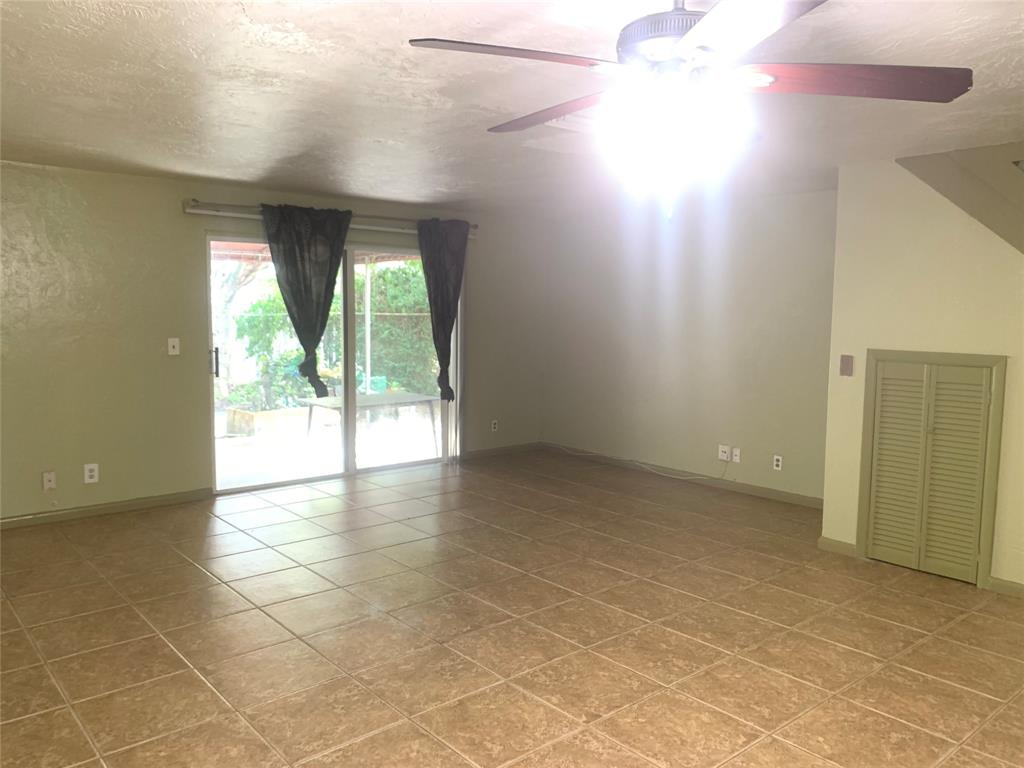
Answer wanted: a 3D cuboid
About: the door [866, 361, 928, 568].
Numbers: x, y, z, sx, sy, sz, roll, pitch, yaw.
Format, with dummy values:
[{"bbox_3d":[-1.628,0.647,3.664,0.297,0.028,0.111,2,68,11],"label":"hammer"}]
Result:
[{"bbox_3d":[2.288,0.477,4.569,0.030,1.200,0.300,-4,7,-41],"label":"door"}]

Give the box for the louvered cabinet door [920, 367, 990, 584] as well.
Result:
[{"bbox_3d":[2.489,0.499,4.338,0.030,1.200,0.313,-4,7,-41],"label":"louvered cabinet door"}]

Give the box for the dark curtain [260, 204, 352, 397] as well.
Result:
[{"bbox_3d":[-1.677,-0.664,6.377,0.795,1.580,0.120,-4,7,-41],"label":"dark curtain"}]

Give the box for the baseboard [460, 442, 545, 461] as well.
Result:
[{"bbox_3d":[-0.086,0.713,8.027,1.070,0.085,0.020,-4,7,-41],"label":"baseboard"}]

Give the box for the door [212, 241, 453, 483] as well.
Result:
[{"bbox_3d":[-1.446,-0.162,6.792,2.410,2.020,0.090,-4,7,-41],"label":"door"}]

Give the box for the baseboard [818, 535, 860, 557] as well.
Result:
[{"bbox_3d":[2.064,1.021,4.862,0.020,0.076,0.245,-4,7,-41],"label":"baseboard"}]

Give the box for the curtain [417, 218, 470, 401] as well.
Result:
[{"bbox_3d":[-0.641,-0.681,7.275,0.620,1.715,0.120,-4,7,-41],"label":"curtain"}]

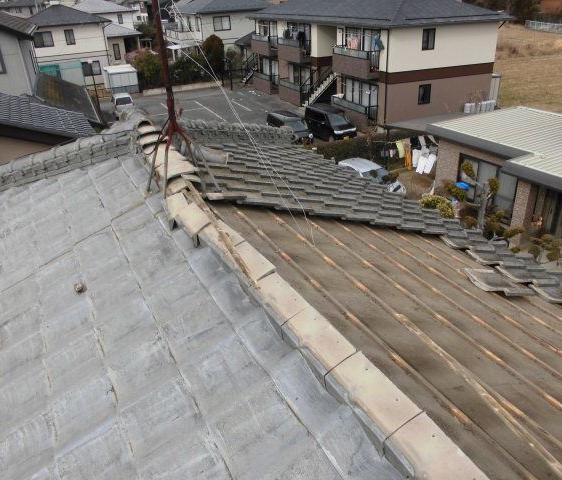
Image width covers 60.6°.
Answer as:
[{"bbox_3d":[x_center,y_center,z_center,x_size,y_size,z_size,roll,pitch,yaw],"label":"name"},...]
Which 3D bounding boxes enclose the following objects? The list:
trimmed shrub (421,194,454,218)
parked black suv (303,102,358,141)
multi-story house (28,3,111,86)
[{"bbox_3d":[5.993,-1.158,18.260,1.330,1.050,1.330,-16,30,-27],"label":"trimmed shrub"},{"bbox_3d":[2.859,-6.718,28.116,1.500,1.800,3.450,-15,30,-25],"label":"parked black suv"},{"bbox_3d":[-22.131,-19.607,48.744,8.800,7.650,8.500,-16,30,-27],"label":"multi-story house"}]

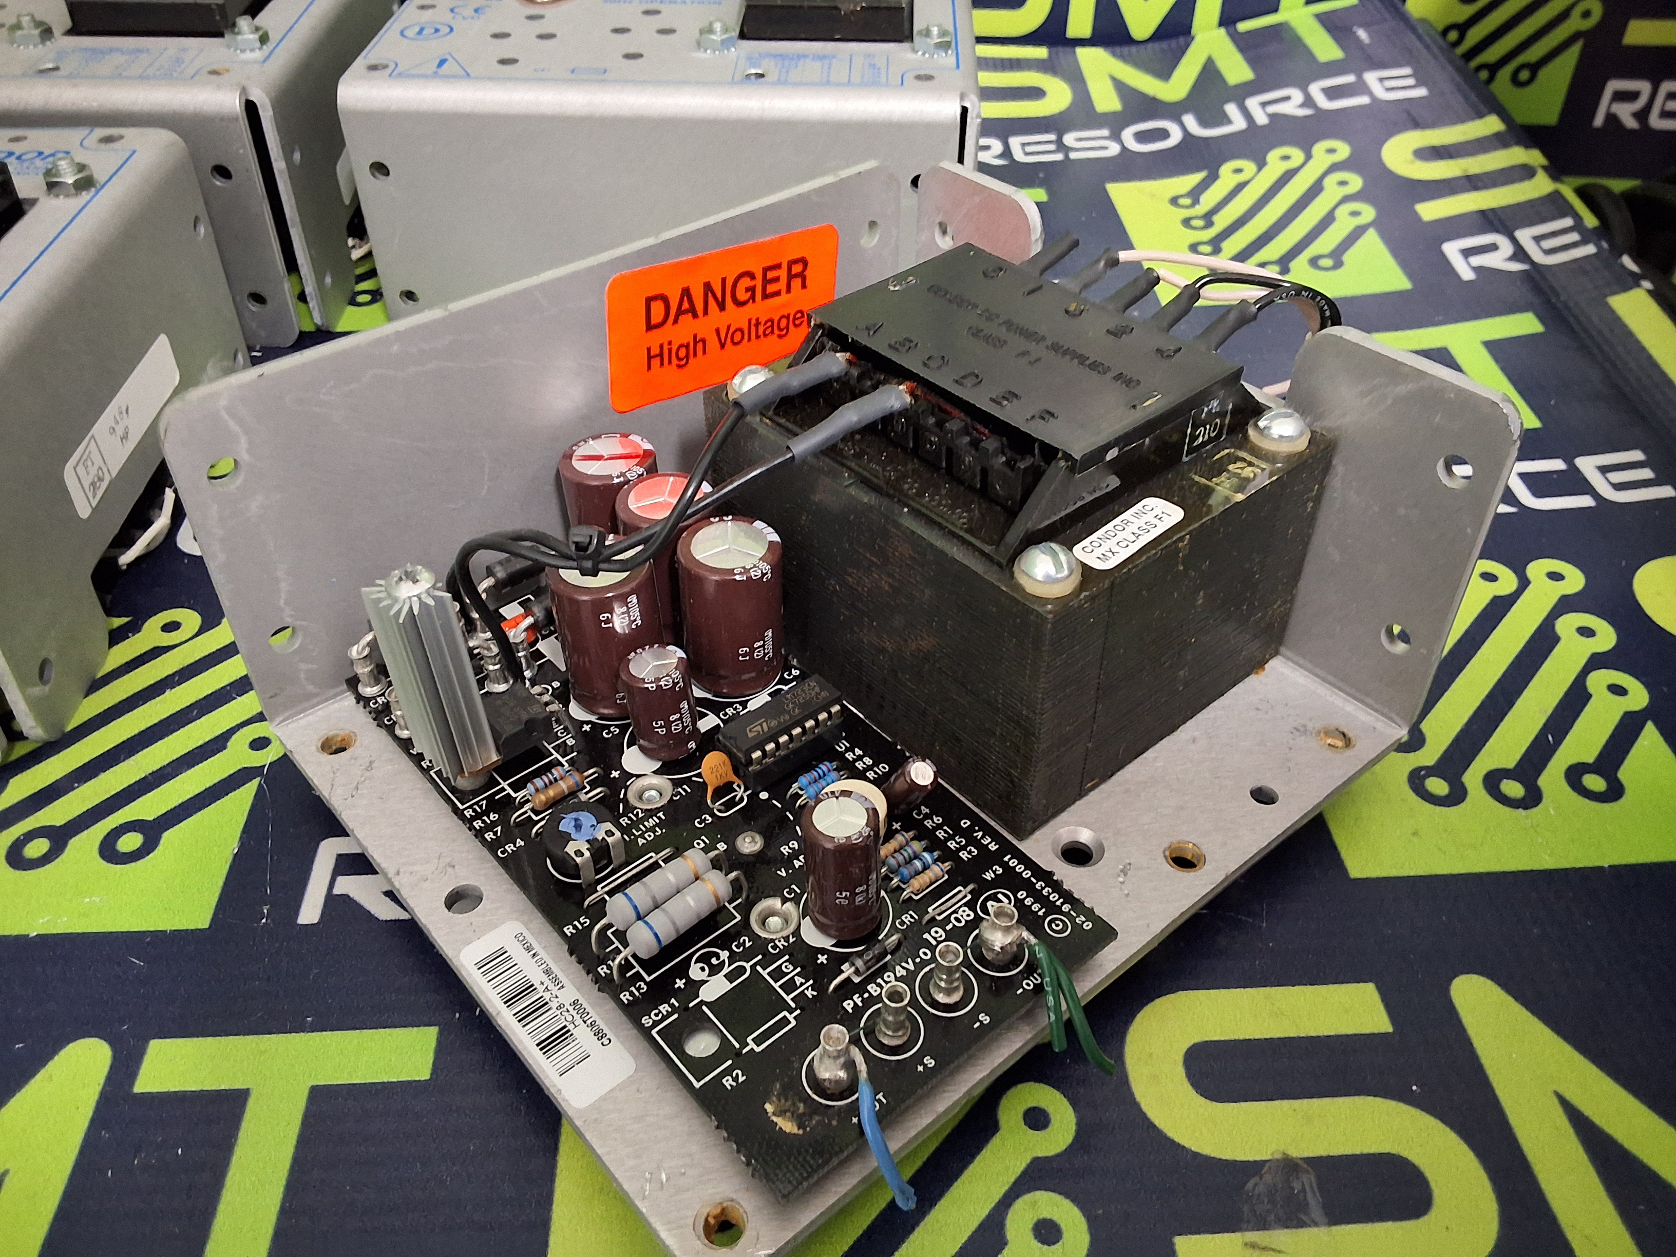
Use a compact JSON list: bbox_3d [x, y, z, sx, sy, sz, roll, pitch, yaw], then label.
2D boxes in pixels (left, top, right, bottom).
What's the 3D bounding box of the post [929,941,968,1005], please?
[{"bbox_3d":[0.015,0.045,0.177,0.005,0.008,0.005,0,40,0],"label":"post"}]

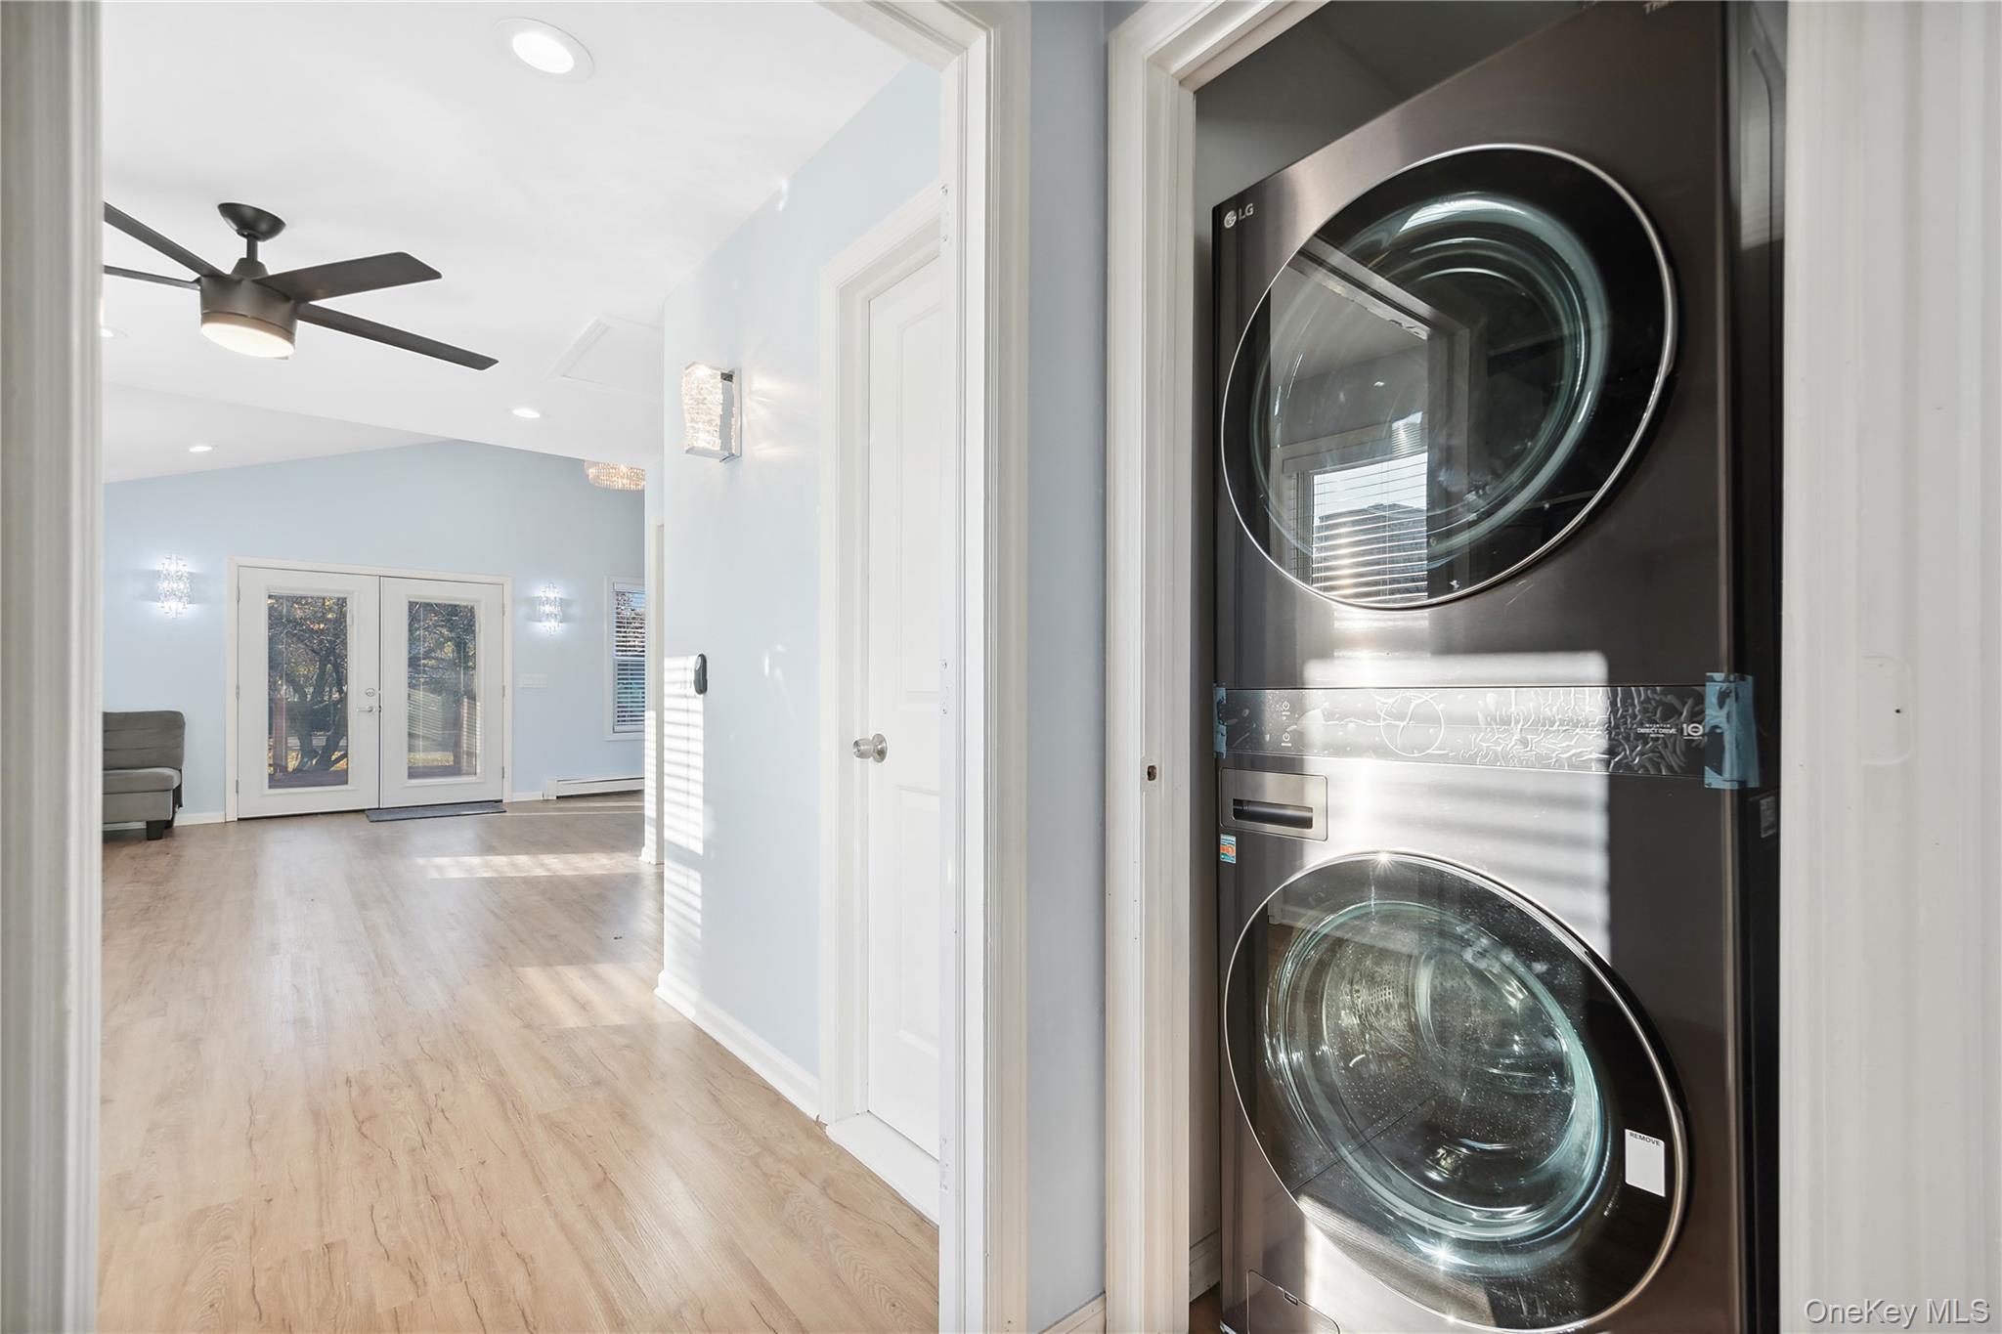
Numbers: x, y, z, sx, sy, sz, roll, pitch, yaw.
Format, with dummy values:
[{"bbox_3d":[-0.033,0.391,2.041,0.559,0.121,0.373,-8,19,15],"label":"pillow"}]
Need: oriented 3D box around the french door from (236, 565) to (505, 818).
[{"bbox_3d":[-5.380,0.217,7.700,1.860,2.030,0.060,1,-1,-39],"label":"french door"}]

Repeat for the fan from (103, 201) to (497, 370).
[{"bbox_3d":[-2.175,-1.120,2.580,1.280,0.370,1.300,0,-1,15],"label":"fan"}]

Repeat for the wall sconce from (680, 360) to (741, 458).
[{"bbox_3d":[-0.848,-0.742,2.603,0.135,0.240,0.120,1,-1,-40],"label":"wall sconce"}]

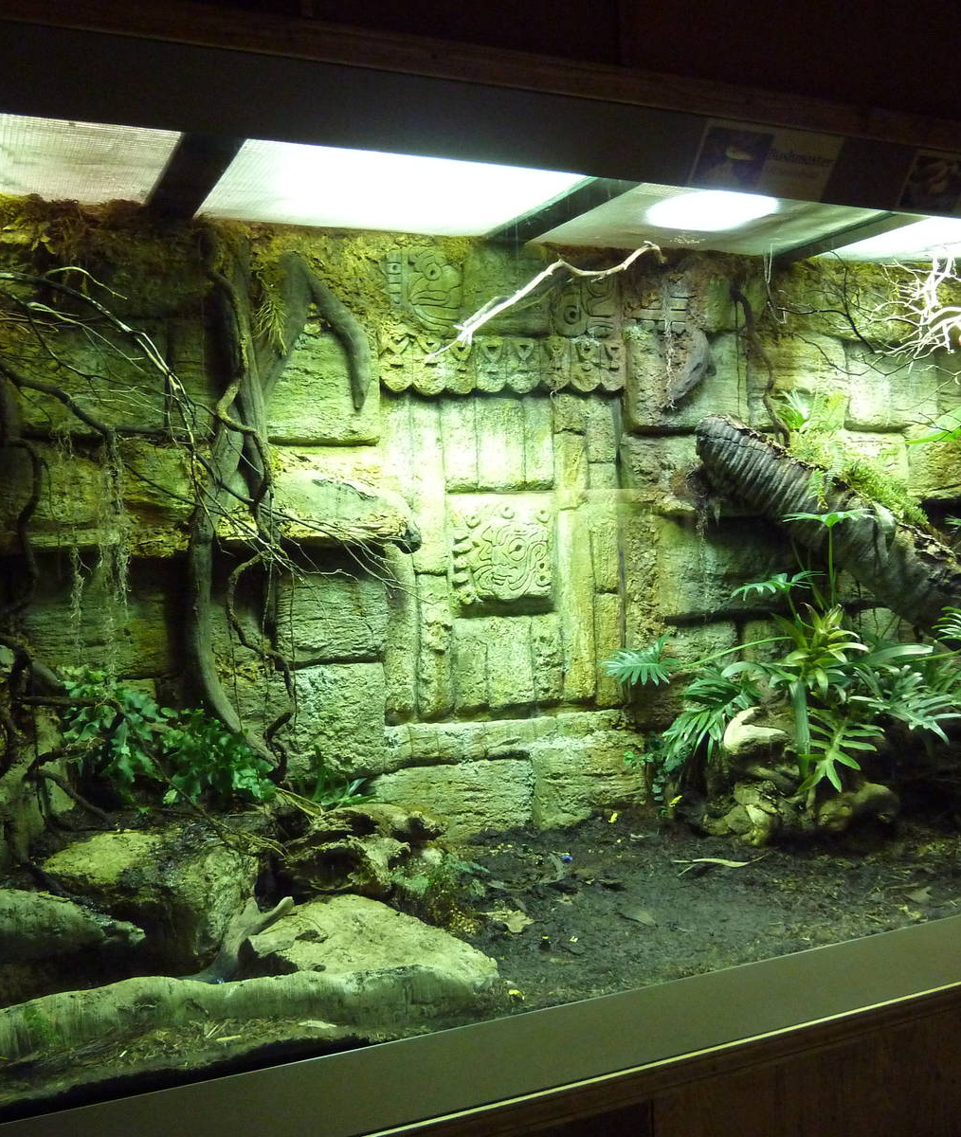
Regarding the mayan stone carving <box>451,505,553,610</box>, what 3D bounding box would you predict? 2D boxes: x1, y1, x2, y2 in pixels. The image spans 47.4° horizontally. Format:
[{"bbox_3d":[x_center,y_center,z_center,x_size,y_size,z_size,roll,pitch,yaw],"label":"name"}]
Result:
[{"bbox_3d":[0.049,-0.024,2.450,0.228,0.232,0.045,-3,3,-21],"label":"mayan stone carving"}]

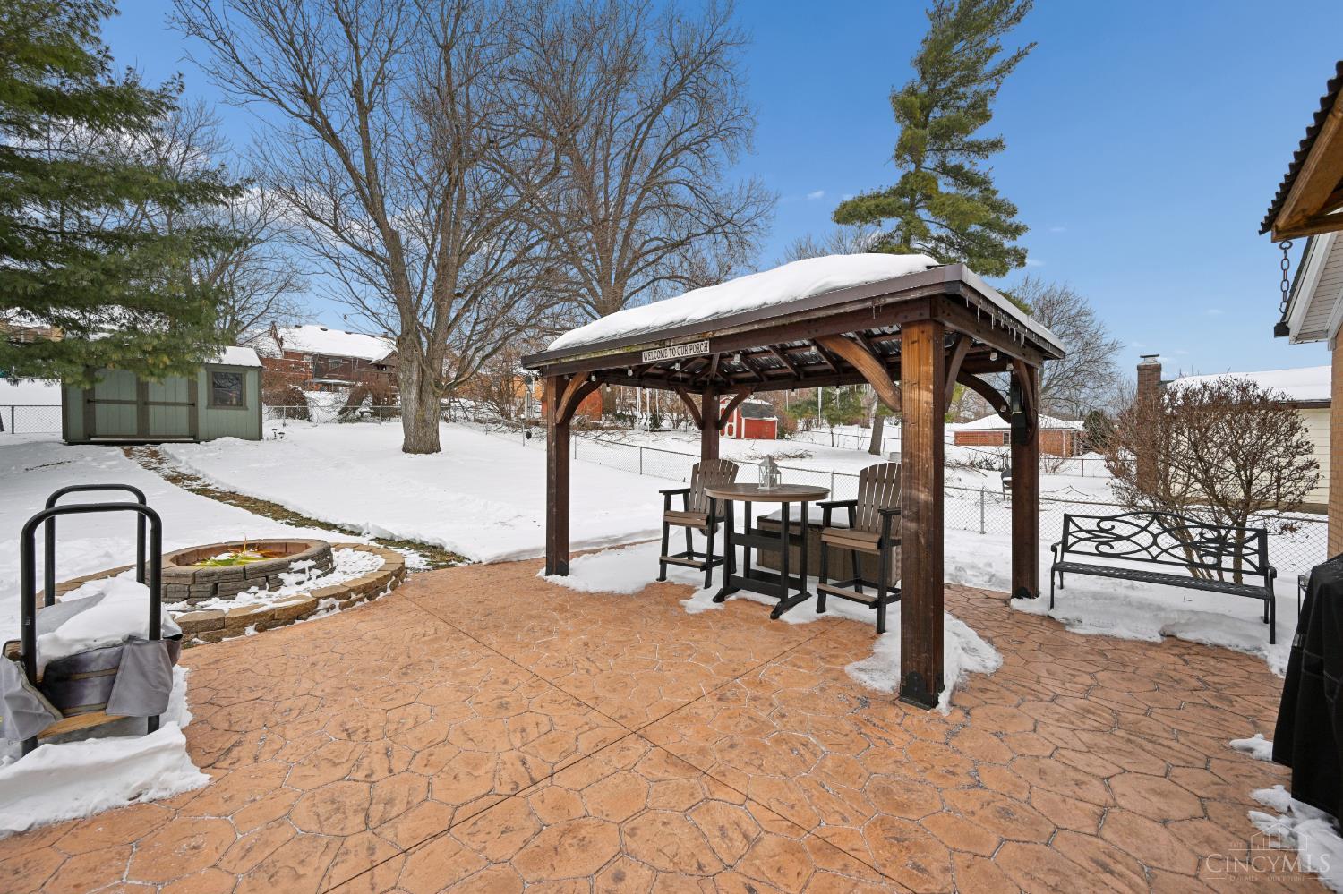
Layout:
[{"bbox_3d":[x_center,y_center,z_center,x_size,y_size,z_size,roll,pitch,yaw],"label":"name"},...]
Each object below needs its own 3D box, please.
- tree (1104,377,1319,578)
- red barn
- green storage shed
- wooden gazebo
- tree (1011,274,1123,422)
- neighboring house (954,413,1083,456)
[{"bbox_3d":[5.620,0.348,5.500,1.650,2.150,1.700,-1,1,-45],"label":"tree"},{"bbox_3d":[4.085,-1.570,29.441,3.200,2.400,2.550,-1,1,-45],"label":"red barn"},{"bbox_3d":[-13.800,-1.529,14.295,2.600,2.800,3.750,1,1,42],"label":"green storage shed"},{"bbox_3d":[0.996,-0.157,5.155,3.050,3.080,4.270,-1,1,-45],"label":"wooden gazebo"},{"bbox_3d":[42.866,-9.592,60.000,15.000,20.000,15.000,-1,1,-45],"label":"tree"},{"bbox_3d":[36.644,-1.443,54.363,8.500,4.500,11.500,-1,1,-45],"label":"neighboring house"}]

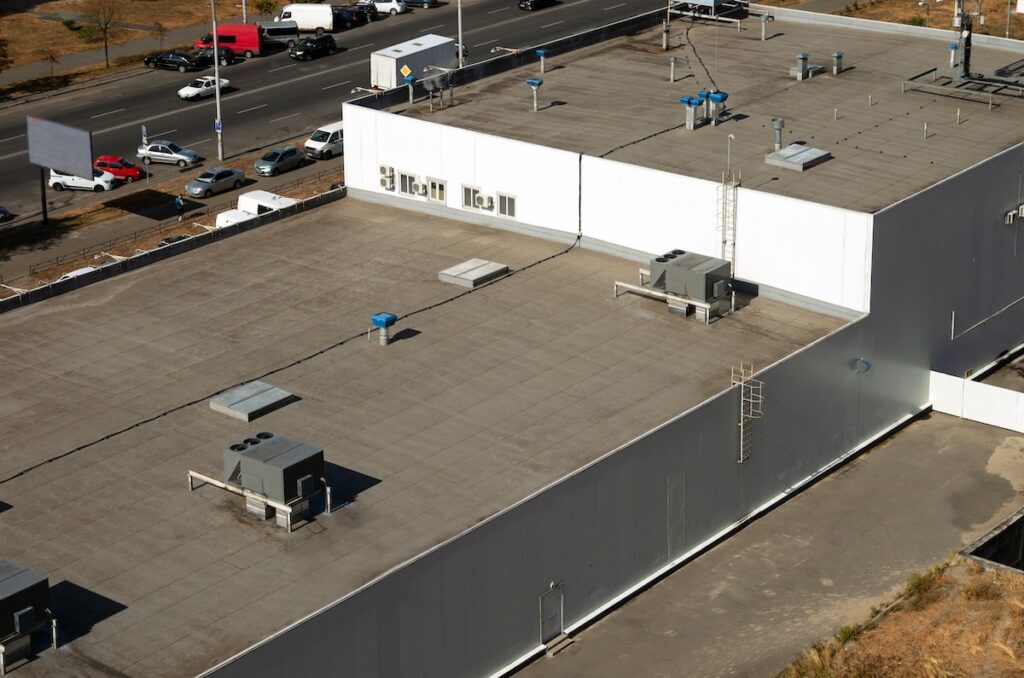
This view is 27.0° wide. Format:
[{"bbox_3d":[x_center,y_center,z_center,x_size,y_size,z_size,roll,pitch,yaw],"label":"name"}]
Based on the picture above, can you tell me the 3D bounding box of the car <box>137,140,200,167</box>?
[{"bbox_3d":[-23.889,-12.910,147.991,4.250,1.420,1.700,4,21,12],"label":"car"}]

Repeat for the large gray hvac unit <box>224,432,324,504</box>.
[{"bbox_3d":[-9.093,4.889,81.650,3.211,1.414,2.217,16,26,36],"label":"large gray hvac unit"}]

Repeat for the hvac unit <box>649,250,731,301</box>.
[{"bbox_3d":[8.310,-2.967,99.172,3.110,1.355,2.040,16,26,36],"label":"hvac unit"}]

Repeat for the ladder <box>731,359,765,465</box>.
[{"bbox_3d":[10.184,3.236,91.343,1.340,4.380,0.750,16,26,36],"label":"ladder"}]

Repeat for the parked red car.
[{"bbox_3d":[-26.935,-11.799,146.299,3.880,1.500,1.690,6,22,16],"label":"parked red car"}]

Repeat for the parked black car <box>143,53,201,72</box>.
[{"bbox_3d":[-27.978,-22.956,175.460,4.250,1.410,1.720,7,22,18],"label":"parked black car"}]

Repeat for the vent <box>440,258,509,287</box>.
[{"bbox_3d":[-1.842,-3.219,104.022,2.140,0.365,2.730,15,26,35],"label":"vent"}]

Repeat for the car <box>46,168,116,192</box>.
[{"bbox_3d":[-28.818,-10.866,142.663,4.250,1.540,1.780,2,21,6],"label":"car"}]

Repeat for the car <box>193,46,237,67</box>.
[{"bbox_3d":[-25.031,-23.614,177.039,3.950,1.450,1.680,1,21,5],"label":"car"}]

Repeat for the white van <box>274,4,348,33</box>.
[{"bbox_3d":[-18.166,-27.946,186.731,5.300,2.450,1.950,1,21,5],"label":"white van"}]

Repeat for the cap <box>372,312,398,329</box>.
[{"bbox_3d":[-5.677,-0.794,95.284,0.840,0.420,0.840,16,26,36],"label":"cap"}]

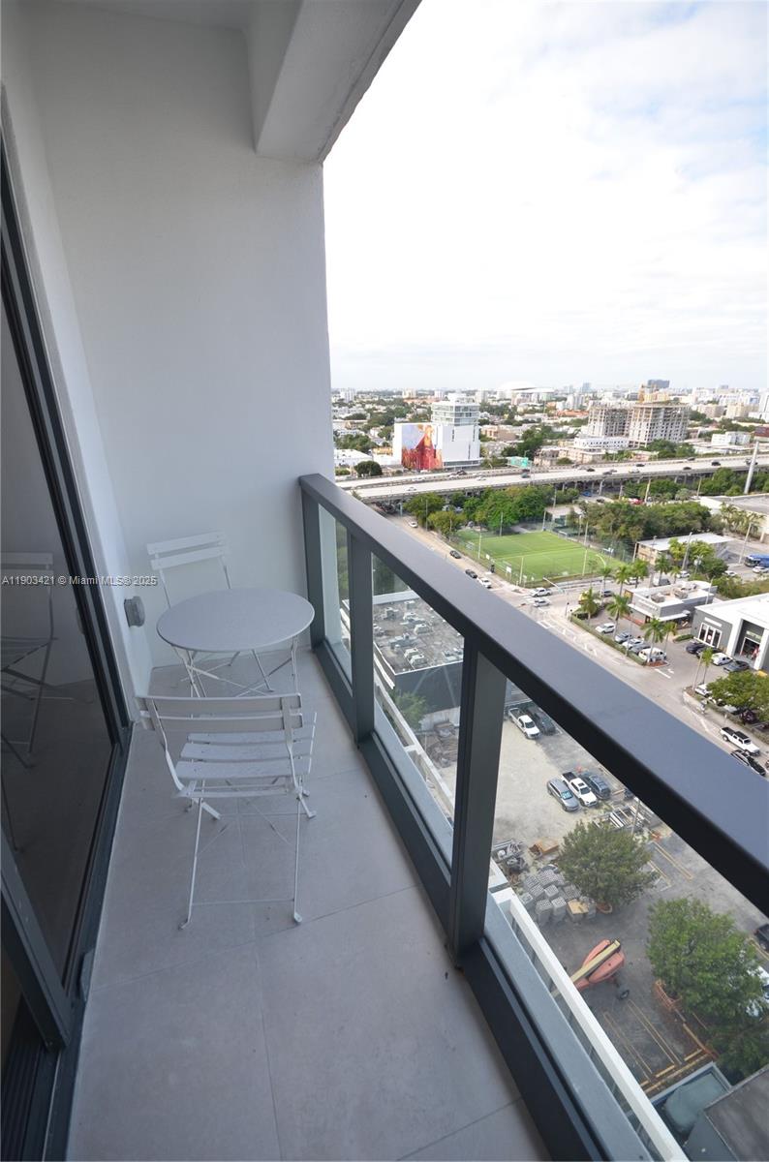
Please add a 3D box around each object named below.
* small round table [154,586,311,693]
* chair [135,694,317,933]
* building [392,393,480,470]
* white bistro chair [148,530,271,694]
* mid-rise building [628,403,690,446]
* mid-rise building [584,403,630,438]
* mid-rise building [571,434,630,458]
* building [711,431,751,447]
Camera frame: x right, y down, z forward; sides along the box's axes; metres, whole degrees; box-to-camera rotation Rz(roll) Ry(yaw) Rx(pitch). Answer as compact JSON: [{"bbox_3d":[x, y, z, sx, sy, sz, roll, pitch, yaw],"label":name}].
[{"bbox_3d":[-0.595,0.471,2.109,0.600,0.710,0.600,0,22,0],"label":"small round table"},{"bbox_3d":[-0.455,0.619,1.581,0.420,0.830,0.480,-1,22,-3],"label":"chair"},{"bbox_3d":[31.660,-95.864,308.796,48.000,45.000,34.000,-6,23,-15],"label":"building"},{"bbox_3d":[-0.915,0.233,2.552,0.420,0.820,0.470,-17,28,-37],"label":"white bistro chair"},{"bbox_3d":[235.033,-133.600,416.488,41.000,34.500,19.500,-8,23,-19],"label":"mid-rise building"},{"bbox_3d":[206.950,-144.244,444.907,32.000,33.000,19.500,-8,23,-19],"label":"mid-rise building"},{"bbox_3d":[180.083,-114.509,401.218,40.000,10.500,17.000,-8,23,-19],"label":"mid-rise building"},{"bbox_3d":[304.959,-125.200,425.742,24.000,12.000,16.500,-8,23,-19],"label":"building"}]

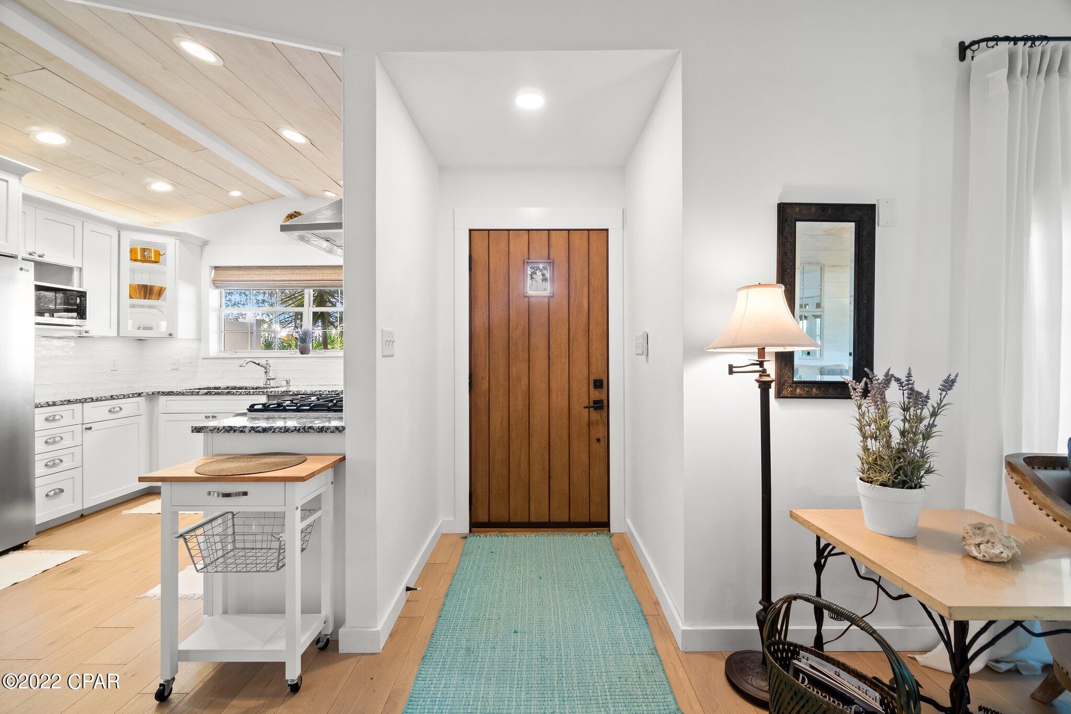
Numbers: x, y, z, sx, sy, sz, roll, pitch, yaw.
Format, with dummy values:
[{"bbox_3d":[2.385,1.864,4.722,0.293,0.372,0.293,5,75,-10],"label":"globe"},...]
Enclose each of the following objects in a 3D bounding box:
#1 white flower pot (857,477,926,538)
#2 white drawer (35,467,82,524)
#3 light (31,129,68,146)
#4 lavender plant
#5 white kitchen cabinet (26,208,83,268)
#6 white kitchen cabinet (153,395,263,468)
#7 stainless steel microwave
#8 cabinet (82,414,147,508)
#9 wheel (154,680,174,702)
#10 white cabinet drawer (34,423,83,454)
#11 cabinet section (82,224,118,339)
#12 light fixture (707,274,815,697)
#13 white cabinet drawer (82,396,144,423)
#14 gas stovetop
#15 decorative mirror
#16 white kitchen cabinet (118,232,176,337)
[{"bbox_3d":[1.256,0.525,1.579,0.188,0.167,0.188,0,1,0],"label":"white flower pot"},{"bbox_3d":[-3.490,0.929,2.971,0.580,0.305,0.390,0,1,0],"label":"white drawer"},{"bbox_3d":[-3.113,-1.405,2.862,0.180,0.030,0.180,-11,1,0],"label":"light"},{"bbox_3d":[1.281,0.244,1.579,0.260,0.412,0.250,0,1,0],"label":"lavender plant"},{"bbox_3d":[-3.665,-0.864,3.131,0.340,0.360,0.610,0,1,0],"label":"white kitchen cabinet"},{"bbox_3d":[-2.777,0.716,4.120,0.910,0.782,0.600,0,1,0],"label":"white kitchen cabinet"},{"bbox_3d":[-3.689,-0.375,3.220,0.400,0.285,0.500,0,1,0],"label":"stainless steel microwave"},{"bbox_3d":[-3.490,0.775,3.414,0.580,0.605,0.495,0,1,0],"label":"cabinet"},{"bbox_3d":[-1.350,1.217,1.637,0.034,0.068,0.066,0,1,0],"label":"wheel"},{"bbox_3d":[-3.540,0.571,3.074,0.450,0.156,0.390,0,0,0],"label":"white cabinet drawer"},{"bbox_3d":[-3.750,-0.620,3.685,0.330,0.910,0.300,0,0,0],"label":"cabinet section"},{"bbox_3d":[0.838,0.471,1.645,0.430,1.490,0.430,0,1,0],"label":"light fixture"},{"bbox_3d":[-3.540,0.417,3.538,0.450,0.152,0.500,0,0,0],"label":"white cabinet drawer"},{"bbox_3d":[-1.120,0.261,2.603,0.630,0.080,0.760,0,1,0],"label":"gas stovetop"},{"bbox_3d":[1.187,-0.229,1.823,0.378,0.785,0.040,1,1,0],"label":"decorative mirror"},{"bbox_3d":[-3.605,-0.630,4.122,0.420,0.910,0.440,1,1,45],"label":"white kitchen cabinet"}]

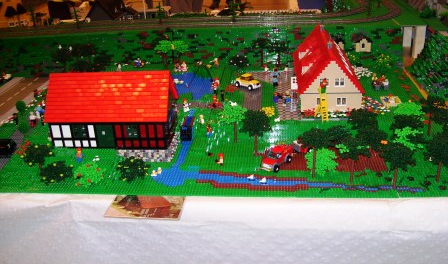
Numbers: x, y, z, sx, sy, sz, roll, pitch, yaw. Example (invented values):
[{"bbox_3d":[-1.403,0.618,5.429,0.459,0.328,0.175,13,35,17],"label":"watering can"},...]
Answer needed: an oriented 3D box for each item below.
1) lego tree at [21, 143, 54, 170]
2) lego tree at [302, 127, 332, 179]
[{"bbox_3d":[-0.506,0.073,1.274,0.086,0.082,0.086,0,26,6],"label":"lego tree"},{"bbox_3d":[0.228,0.059,1.177,0.073,0.139,0.073,1,29,5],"label":"lego tree"}]

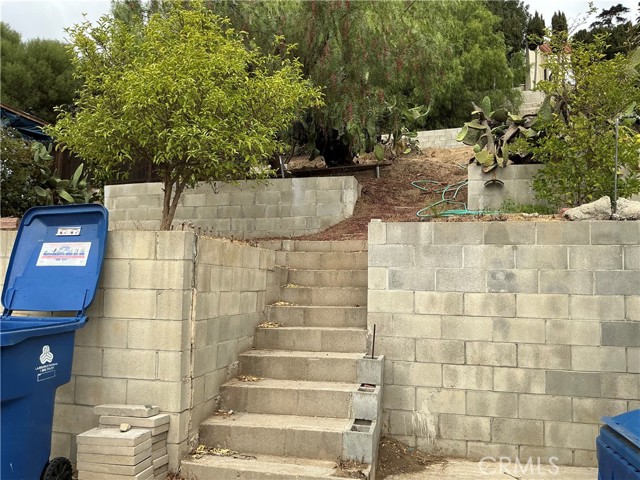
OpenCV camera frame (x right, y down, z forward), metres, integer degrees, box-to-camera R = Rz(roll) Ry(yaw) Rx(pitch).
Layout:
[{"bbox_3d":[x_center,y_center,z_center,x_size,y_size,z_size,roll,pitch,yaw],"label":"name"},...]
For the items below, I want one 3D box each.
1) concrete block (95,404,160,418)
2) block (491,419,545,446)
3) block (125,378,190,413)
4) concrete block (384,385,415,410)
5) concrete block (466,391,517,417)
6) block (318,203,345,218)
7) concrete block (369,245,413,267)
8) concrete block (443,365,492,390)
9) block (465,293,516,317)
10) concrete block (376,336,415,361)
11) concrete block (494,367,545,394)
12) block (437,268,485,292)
[{"bbox_3d":[-1.305,1.148,3.490,0.390,0.054,0.165,0,-5,9],"label":"concrete block"},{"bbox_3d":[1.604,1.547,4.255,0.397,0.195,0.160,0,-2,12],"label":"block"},{"bbox_3d":[-1.115,1.060,3.593,0.397,0.195,0.150,0,-2,12],"label":"block"},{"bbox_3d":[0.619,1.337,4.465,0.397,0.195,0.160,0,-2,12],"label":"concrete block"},{"bbox_3d":[1.422,1.342,4.316,0.395,0.195,0.195,0,-3,11],"label":"concrete block"},{"bbox_3d":[0.175,-0.444,7.844,0.395,0.193,0.190,0,-3,14],"label":"block"},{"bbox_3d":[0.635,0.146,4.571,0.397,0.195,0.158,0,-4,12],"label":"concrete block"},{"bbox_3d":[1.242,1.144,4.367,0.398,0.197,0.170,0,-6,11],"label":"concrete block"},{"bbox_3d":[1.431,0.549,4.391,0.409,0.197,0.170,0,-6,11],"label":"block"},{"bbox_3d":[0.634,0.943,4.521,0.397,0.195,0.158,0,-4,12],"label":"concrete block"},{"bbox_3d":[1.655,1.155,4.327,0.395,0.193,0.190,0,-3,14],"label":"concrete block"},{"bbox_3d":[1.201,0.343,4.412,0.395,0.195,0.195,0,-3,11],"label":"block"}]

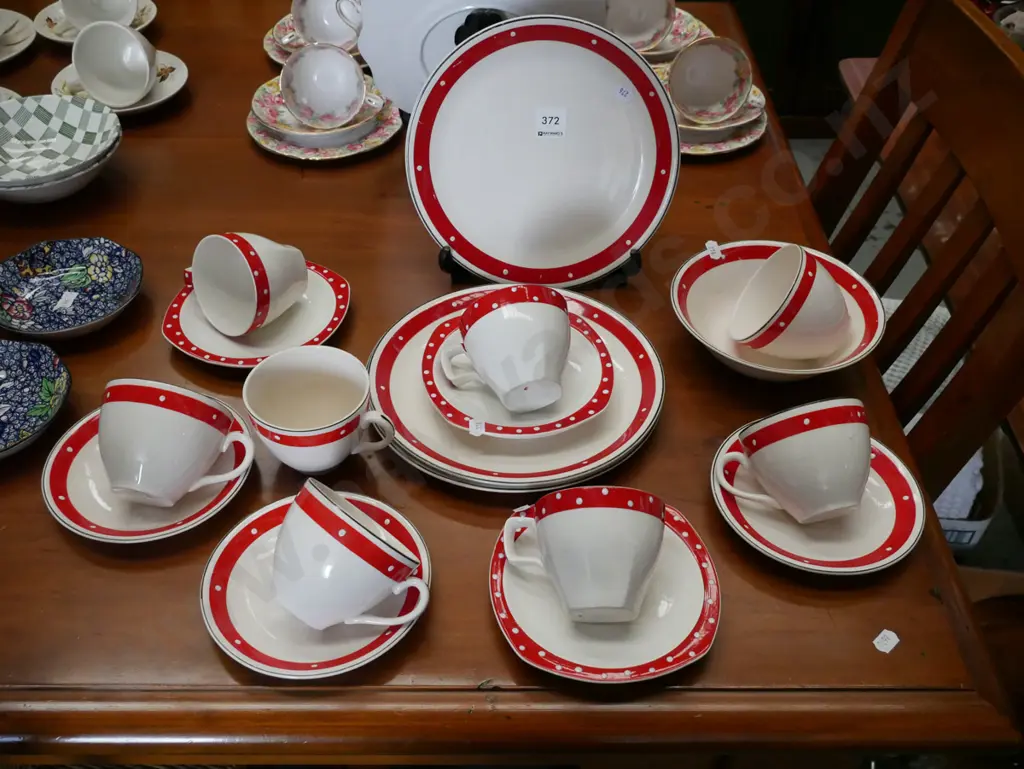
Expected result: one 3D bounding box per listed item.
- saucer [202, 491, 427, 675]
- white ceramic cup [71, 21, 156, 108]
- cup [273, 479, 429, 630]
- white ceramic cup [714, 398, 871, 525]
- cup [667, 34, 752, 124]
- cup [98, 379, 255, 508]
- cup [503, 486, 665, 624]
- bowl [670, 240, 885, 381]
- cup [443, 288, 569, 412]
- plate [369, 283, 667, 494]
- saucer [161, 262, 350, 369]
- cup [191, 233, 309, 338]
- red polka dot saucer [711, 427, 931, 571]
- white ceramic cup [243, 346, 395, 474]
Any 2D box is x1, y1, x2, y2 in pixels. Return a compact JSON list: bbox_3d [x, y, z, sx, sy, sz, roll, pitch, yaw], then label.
[{"bbox_3d":[-0.129,0.134,0.671,0.150,0.021,0.150,0,43,0],"label":"saucer"},{"bbox_3d":[-0.432,-0.354,1.108,0.108,0.089,0.058,-8,24,19],"label":"white ceramic cup"},{"bbox_3d":[-0.109,0.122,0.645,0.107,0.089,0.071,36,74,1],"label":"cup"},{"bbox_3d":[0.199,0.060,0.697,0.108,0.087,0.068,-13,70,4],"label":"white ceramic cup"},{"bbox_3d":[0.199,-0.326,1.083,0.105,0.087,0.063,-26,22,9],"label":"cup"},{"bbox_3d":[-0.247,0.050,0.737,0.118,0.093,0.073,8,68,7],"label":"cup"},{"bbox_3d":[0.049,0.117,0.670,0.111,0.090,0.072,1,64,0],"label":"cup"},{"bbox_3d":[0.222,-0.052,0.856,0.176,0.048,0.176,0,43,0],"label":"bowl"},{"bbox_3d":[0.000,-0.019,0.771,0.104,0.086,0.071,-14,62,2],"label":"cup"},{"bbox_3d":[0.003,0.003,0.806,0.230,0.031,0.230,0,43,0],"label":"plate"},{"bbox_3d":[-0.226,-0.061,0.906,0.156,0.022,0.156,15,45,14],"label":"saucer"},{"bbox_3d":[-0.219,-0.089,0.841,0.108,0.083,0.068,8,21,38],"label":"cup"},{"bbox_3d":[0.214,0.081,0.711,0.146,0.020,0.146,1,43,-1],"label":"red polka dot saucer"},{"bbox_3d":[-0.137,0.030,0.745,0.110,0.071,0.089,13,44,13],"label":"white ceramic cup"}]

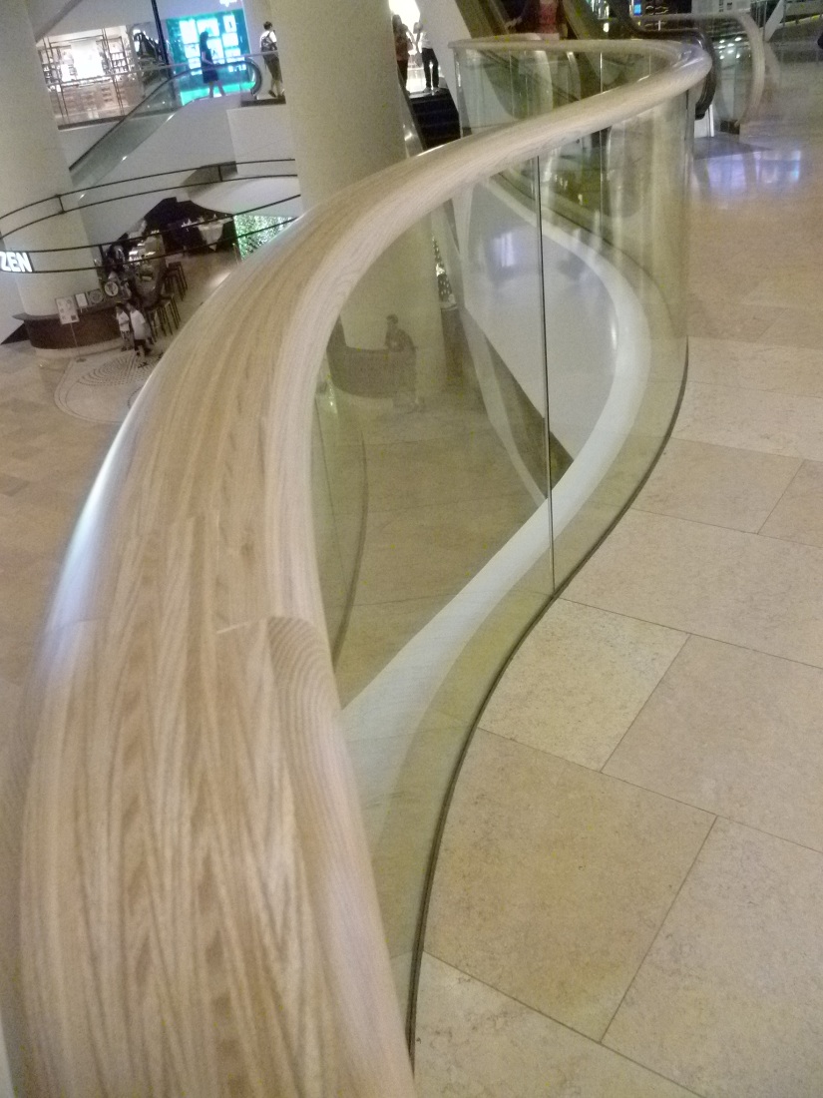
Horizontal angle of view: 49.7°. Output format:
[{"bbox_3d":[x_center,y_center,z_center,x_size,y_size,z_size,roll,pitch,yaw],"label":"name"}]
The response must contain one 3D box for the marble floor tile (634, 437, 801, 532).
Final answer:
[{"bbox_3d":[1.037,-0.228,3.116,0.510,0.020,0.570,15,37,32],"label":"marble floor tile"}]

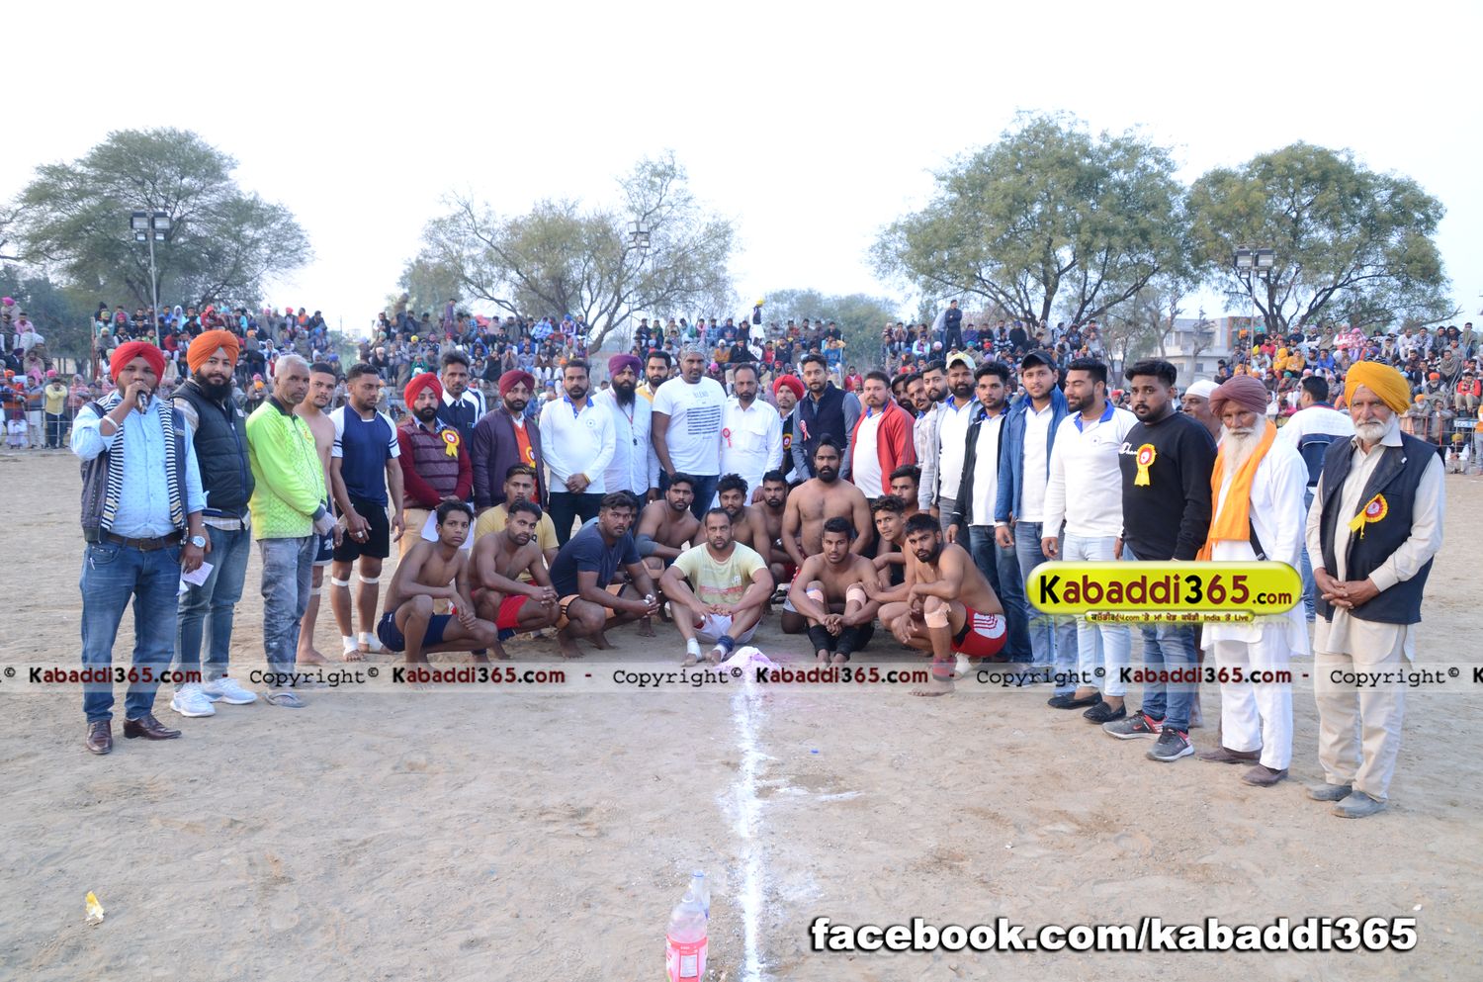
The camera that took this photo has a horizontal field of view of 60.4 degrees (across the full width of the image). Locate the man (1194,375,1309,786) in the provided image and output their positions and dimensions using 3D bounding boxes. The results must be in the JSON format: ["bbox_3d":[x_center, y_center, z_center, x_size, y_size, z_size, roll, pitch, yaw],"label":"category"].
[{"bbox_3d":[2.157,0.361,5.398,0.380,1.698,0.520,-2,5,-36],"label":"man"}]

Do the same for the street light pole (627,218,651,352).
[{"bbox_3d":[-2.962,-4.539,36.000,0.700,6.200,0.450,0,5,-5],"label":"street light pole"}]

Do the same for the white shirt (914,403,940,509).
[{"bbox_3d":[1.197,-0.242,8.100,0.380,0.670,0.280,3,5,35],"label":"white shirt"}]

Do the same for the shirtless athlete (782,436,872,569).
[{"bbox_3d":[0.579,0.271,8.550,0.660,1.280,0.620,1,4,3],"label":"shirtless athlete"}]

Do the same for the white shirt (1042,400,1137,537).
[{"bbox_3d":[1.735,-0.104,6.330,0.470,0.670,0.280,3,6,30],"label":"white shirt"}]

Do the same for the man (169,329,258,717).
[{"bbox_3d":[-2.617,0.139,6.288,0.360,1.845,0.480,4,5,35],"label":"man"}]

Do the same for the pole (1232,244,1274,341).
[{"bbox_3d":[11.655,-3.223,29.000,0.880,4.720,0.350,1,5,6],"label":"pole"}]

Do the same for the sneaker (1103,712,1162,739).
[{"bbox_3d":[1.817,1.077,5.929,0.288,0.120,0.110,-1,6,-22],"label":"sneaker"}]

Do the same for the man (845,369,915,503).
[{"bbox_3d":[0.988,0.034,8.800,0.560,1.720,0.420,3,5,30],"label":"man"}]

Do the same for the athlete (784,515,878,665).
[{"bbox_3d":[0.548,0.589,7.547,0.540,0.865,0.780,2,4,8],"label":"athlete"}]

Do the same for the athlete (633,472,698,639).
[{"bbox_3d":[-0.459,0.409,8.350,0.560,1.020,0.660,-1,5,-14],"label":"athlete"}]

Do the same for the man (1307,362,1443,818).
[{"bbox_3d":[2.482,0.371,5.010,0.360,1.747,0.540,-2,5,-38],"label":"man"}]

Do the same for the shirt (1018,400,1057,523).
[{"bbox_3d":[1.537,-0.154,6.750,0.390,0.648,0.250,4,6,30],"label":"shirt"}]

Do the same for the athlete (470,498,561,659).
[{"bbox_3d":[-1.379,0.506,7.720,0.600,0.930,0.700,-2,5,-27],"label":"athlete"}]

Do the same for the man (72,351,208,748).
[{"bbox_3d":[-2.650,0.230,5.607,0.560,1.765,0.400,-2,5,-36],"label":"man"}]

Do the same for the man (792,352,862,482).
[{"bbox_3d":[0.601,-0.039,9.000,0.530,1.830,0.370,1,5,14],"label":"man"}]

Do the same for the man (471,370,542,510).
[{"bbox_3d":[-1.531,0.056,8.400,0.520,1.710,0.340,-2,5,-27],"label":"man"}]

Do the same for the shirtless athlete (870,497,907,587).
[{"bbox_3d":[0.985,0.504,7.550,0.470,0.950,0.620,6,7,44],"label":"shirtless athlete"}]

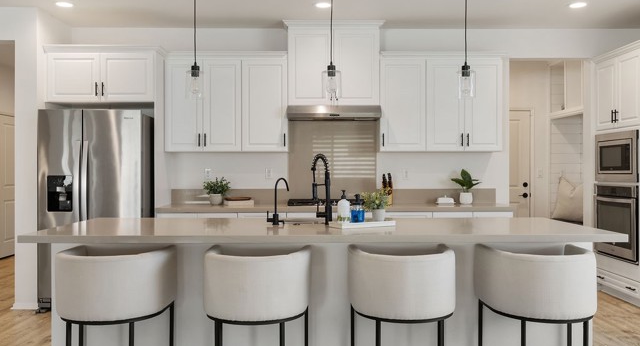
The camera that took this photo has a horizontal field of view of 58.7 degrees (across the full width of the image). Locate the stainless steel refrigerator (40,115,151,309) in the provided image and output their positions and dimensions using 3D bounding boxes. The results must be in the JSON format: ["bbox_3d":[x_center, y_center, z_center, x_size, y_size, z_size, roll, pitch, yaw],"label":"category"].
[{"bbox_3d":[-2.053,0.336,5.440,0.915,1.785,0.860,0,0,-1],"label":"stainless steel refrigerator"}]

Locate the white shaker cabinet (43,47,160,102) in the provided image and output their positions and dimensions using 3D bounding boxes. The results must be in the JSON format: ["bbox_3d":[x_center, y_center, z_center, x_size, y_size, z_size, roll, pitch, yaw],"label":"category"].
[{"bbox_3d":[-2.015,-0.911,5.550,1.060,0.525,0.650,0,0,-1],"label":"white shaker cabinet"}]

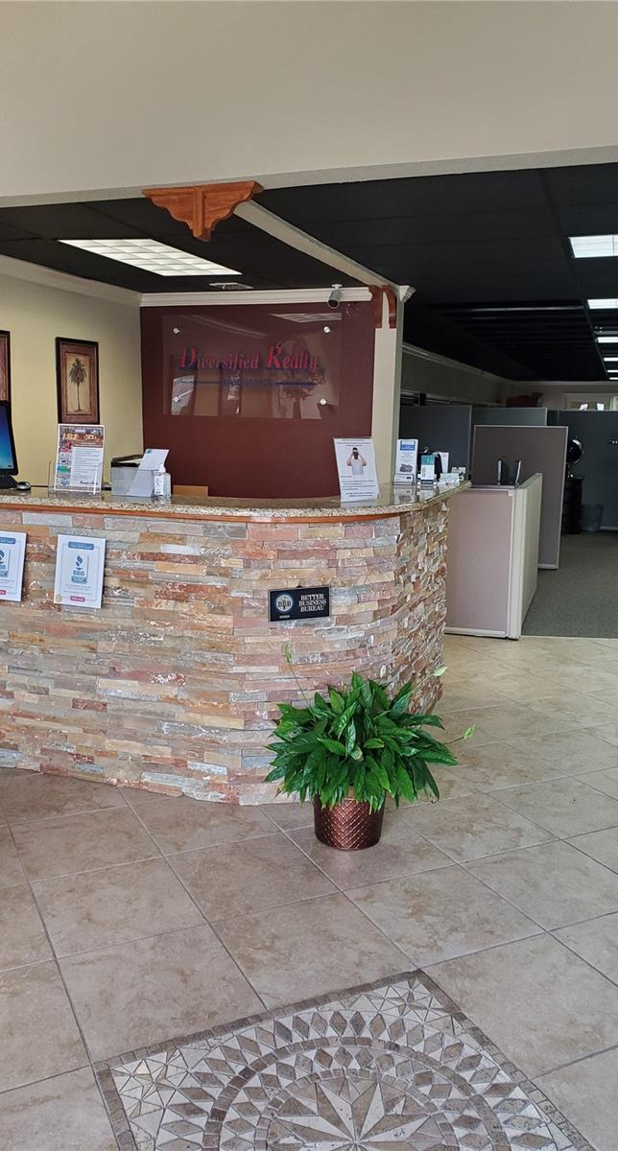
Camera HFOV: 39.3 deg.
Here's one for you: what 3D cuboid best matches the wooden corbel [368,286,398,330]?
[{"bbox_3d":[0.553,-1.989,6.416,0.165,0.280,0.190,5,10,20],"label":"wooden corbel"}]

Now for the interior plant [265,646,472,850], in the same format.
[{"bbox_3d":[0.199,0.563,2.869,0.668,0.649,0.600,1,10,0],"label":"interior plant"}]

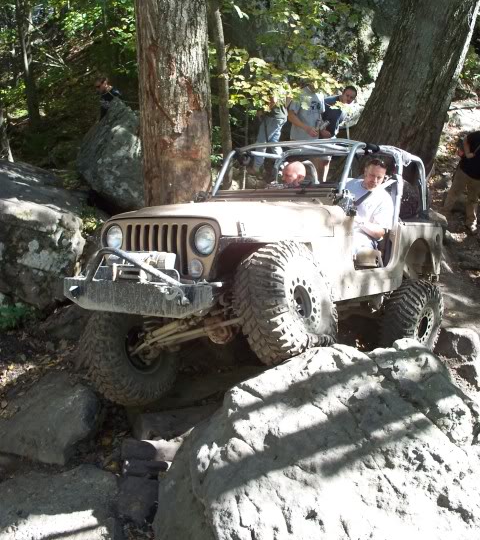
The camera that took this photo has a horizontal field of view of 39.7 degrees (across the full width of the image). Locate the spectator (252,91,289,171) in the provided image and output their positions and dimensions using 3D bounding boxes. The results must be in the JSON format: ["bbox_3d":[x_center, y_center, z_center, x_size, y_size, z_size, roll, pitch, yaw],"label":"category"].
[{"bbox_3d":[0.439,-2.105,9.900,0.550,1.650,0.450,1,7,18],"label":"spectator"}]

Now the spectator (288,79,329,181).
[{"bbox_3d":[0.988,-1.897,9.600,0.550,1.750,0.450,-4,7,-21],"label":"spectator"}]

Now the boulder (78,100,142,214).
[{"bbox_3d":[-1.501,-1.475,8.500,1.100,1.400,1.150,-2,7,-11],"label":"boulder"}]

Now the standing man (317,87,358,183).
[{"bbox_3d":[1.392,-1.931,9.700,0.550,1.650,0.500,-2,7,-6],"label":"standing man"}]

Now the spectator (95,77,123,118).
[{"bbox_3d":[-1.991,-2.066,10.000,0.450,1.650,0.500,-5,8,-31],"label":"spectator"}]

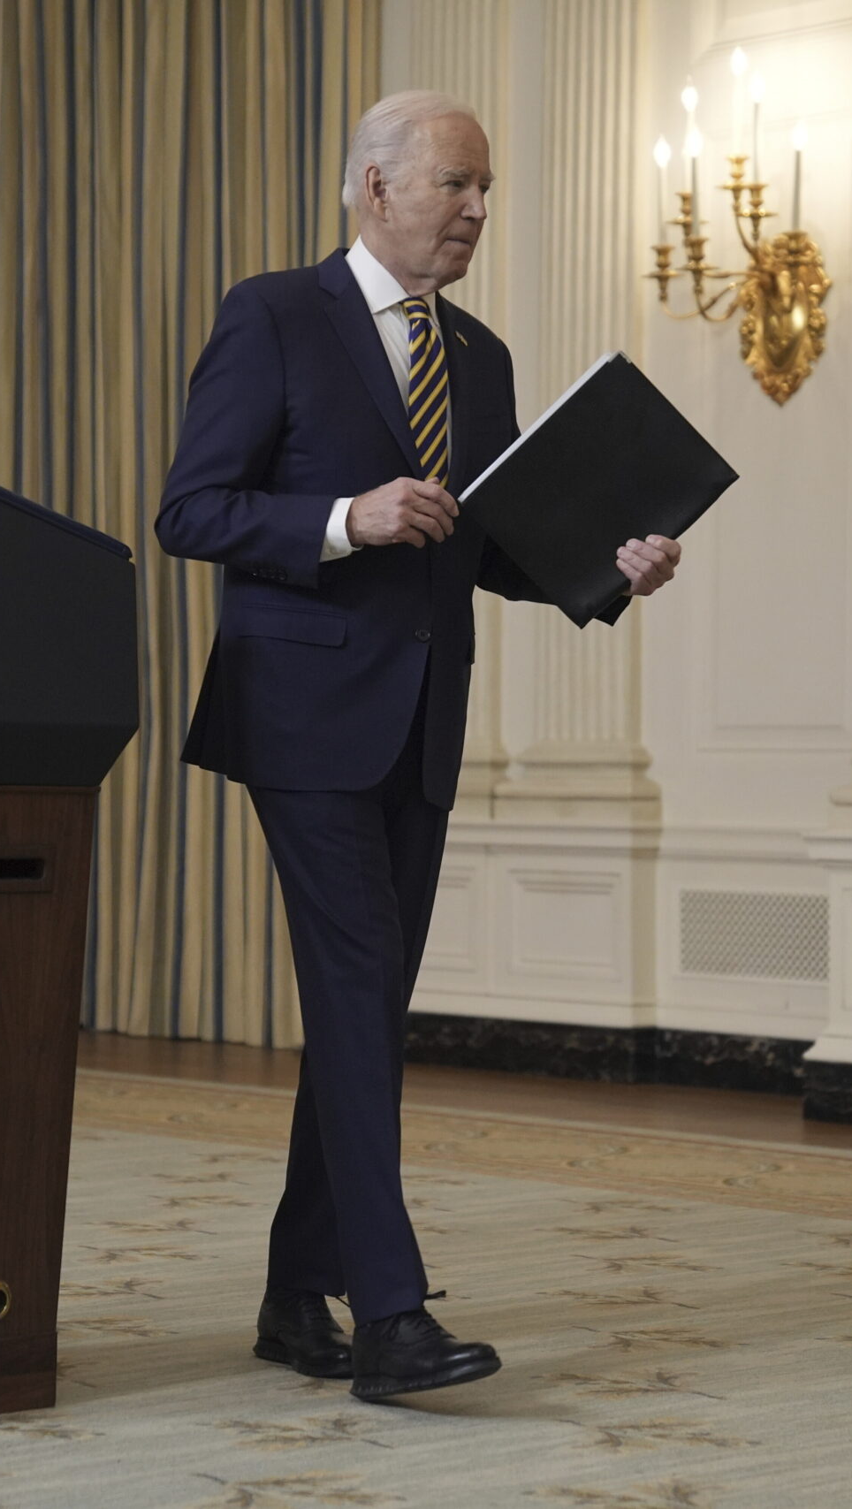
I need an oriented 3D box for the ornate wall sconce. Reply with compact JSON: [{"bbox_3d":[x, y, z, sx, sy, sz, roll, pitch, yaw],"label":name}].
[{"bbox_3d":[0.889,-1.493,10.713,0.440,0.980,0.570,1,-1,-42],"label":"ornate wall sconce"}]

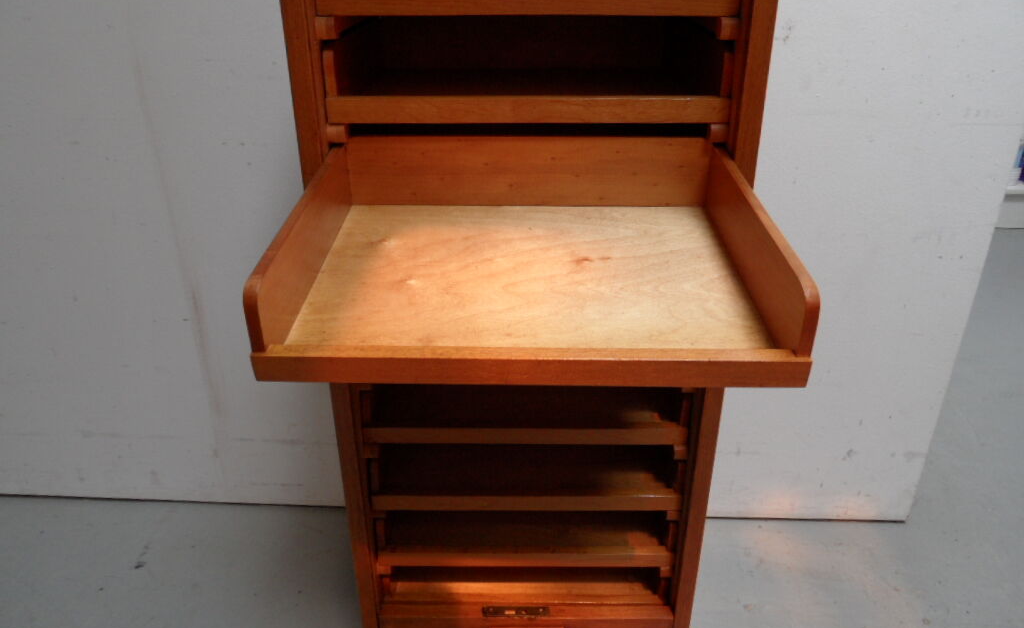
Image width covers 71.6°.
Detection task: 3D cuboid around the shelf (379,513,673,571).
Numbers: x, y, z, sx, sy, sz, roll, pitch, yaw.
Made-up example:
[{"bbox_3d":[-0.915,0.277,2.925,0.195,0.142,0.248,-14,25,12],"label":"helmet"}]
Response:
[{"bbox_3d":[0.019,0.237,1.089,0.400,0.091,0.312,0,25,0],"label":"shelf"}]

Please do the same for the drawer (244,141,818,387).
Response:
[{"bbox_3d":[0.016,-0.064,0.634,0.400,0.079,0.320,0,34,1],"label":"drawer"}]

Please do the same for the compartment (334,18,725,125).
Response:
[{"bbox_3d":[0.017,-0.301,0.837,0.400,0.093,0.312,0,25,0],"label":"compartment"}]

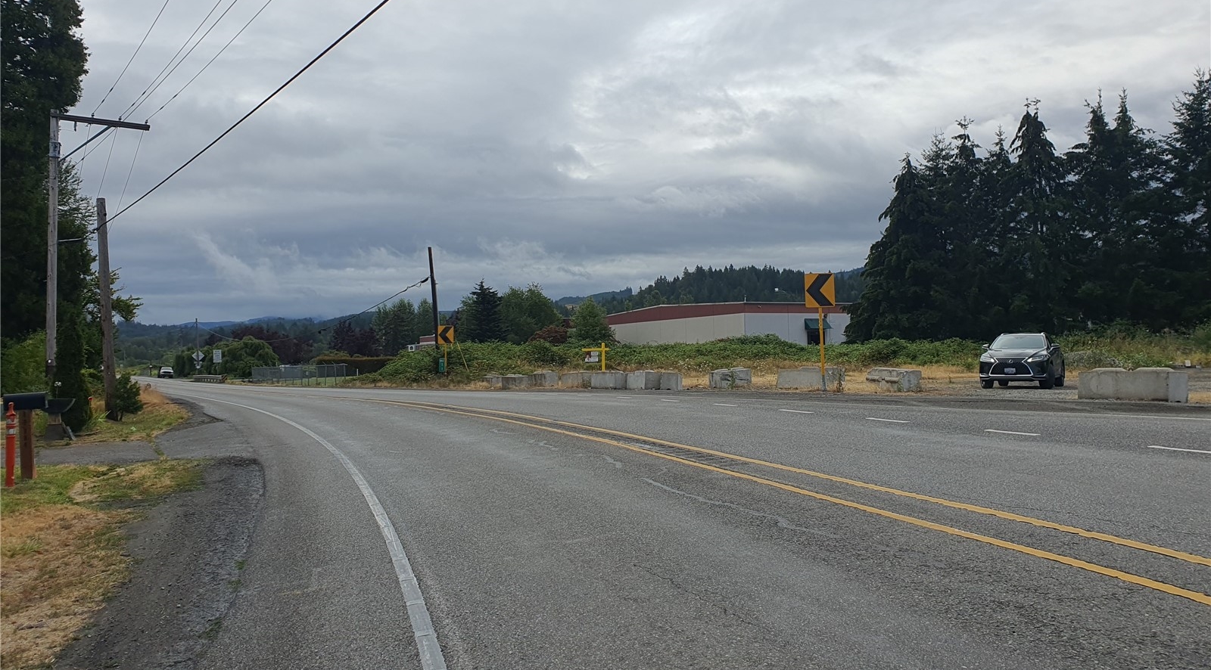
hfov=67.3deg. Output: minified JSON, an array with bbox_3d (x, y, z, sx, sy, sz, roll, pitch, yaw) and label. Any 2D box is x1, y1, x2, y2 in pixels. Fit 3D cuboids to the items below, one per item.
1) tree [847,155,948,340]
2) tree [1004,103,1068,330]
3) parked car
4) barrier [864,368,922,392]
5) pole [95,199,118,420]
[{"bbox_3d":[21.200,-5.600,65.000,8.000,14.800,8.000,0,0,0],"label":"tree"},{"bbox_3d":[30.948,-7.332,64.805,4.530,18.541,4.530,-1,-1,0],"label":"tree"},{"bbox_3d":[13.200,0.770,28.600,1.920,1.710,4.890,0,0,32],"label":"parked car"},{"bbox_3d":[8.520,1.320,26.950,0.650,0.620,1.720,0,0,-19],"label":"barrier"},{"bbox_3d":[-11.070,-0.560,20.200,0.250,4.950,0.250,-3,0,0],"label":"pole"}]

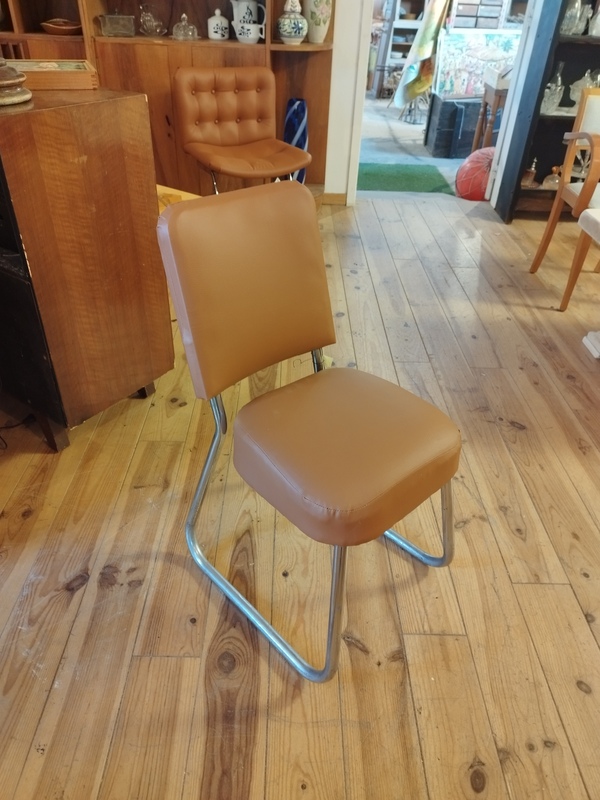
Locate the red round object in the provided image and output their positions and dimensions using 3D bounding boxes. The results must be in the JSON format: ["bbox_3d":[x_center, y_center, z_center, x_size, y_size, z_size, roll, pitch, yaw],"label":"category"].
[{"bbox_3d":[1.342,-1.584,3.894,0.470,0.340,0.470,2,37,-1],"label":"red round object"}]

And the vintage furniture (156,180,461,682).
[{"bbox_3d":[0.043,0.049,1.201,0.464,0.835,0.562,-27,46,-34],"label":"vintage furniture"}]

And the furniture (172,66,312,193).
[{"bbox_3d":[-0.284,-1.253,2.943,0.532,0.833,0.585,-17,40,-24],"label":"furniture"}]

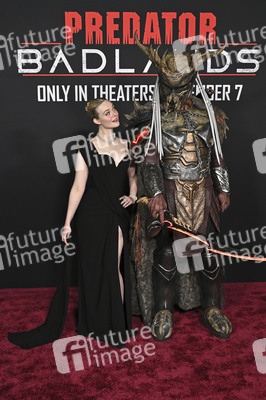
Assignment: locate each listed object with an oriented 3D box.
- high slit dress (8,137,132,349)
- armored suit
[{"bbox_3d":[-0.489,0.309,3.428,0.950,1.550,0.500,-3,10,-17],"label":"high slit dress"},{"bbox_3d":[0.390,-0.072,3.516,0.820,2.270,0.620,-1,10,-3],"label":"armored suit"}]

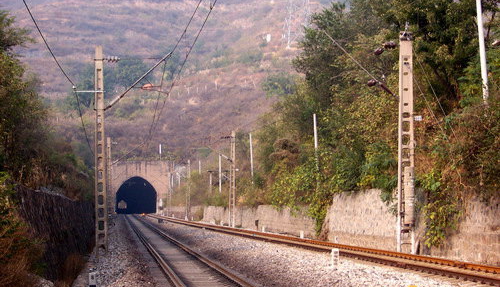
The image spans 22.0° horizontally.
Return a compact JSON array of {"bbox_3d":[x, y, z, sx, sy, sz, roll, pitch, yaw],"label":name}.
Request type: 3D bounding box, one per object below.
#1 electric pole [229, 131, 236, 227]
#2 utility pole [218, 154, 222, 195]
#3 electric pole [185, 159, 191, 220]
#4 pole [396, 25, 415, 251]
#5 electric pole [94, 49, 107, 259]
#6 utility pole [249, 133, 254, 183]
[{"bbox_3d":[-1.497,3.081,110.000,0.490,8.250,0.300,0,-3,-6],"label":"electric pole"},{"bbox_3d":[-4.368,4.636,191.000,0.220,6.000,0.220,0,-3,-6],"label":"utility pole"},{"bbox_3d":[-8.447,6.435,176.000,0.500,8.300,0.300,0,-3,-6],"label":"electric pole"},{"bbox_3d":[6.019,0.039,49.500,0.650,8.500,0.380,0,-3,-6],"label":"pole"},{"bbox_3d":[-5.842,0.334,50.500,0.470,8.300,0.300,0,-3,-6],"label":"electric pole"},{"bbox_3d":[0.230,1.727,148.000,0.220,6.000,0.220,-3,-3,-6],"label":"utility pole"}]

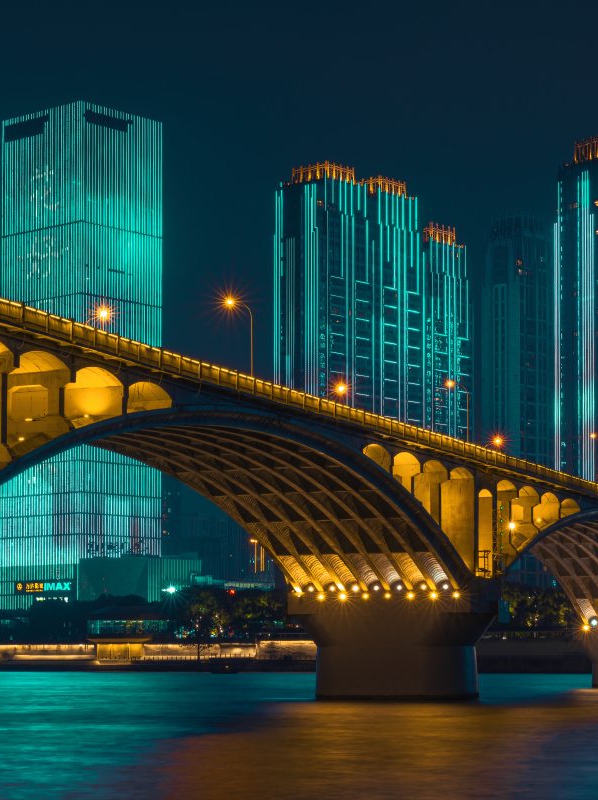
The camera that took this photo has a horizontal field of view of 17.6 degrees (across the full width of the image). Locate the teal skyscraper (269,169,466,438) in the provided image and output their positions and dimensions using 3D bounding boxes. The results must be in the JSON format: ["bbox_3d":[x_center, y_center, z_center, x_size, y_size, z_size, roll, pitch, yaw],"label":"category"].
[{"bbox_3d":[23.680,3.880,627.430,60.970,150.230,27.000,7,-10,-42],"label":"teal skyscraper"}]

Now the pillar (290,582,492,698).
[{"bbox_3d":[8.860,22.760,181.040,18.600,10.250,5.000,-4,-9,27],"label":"pillar"}]

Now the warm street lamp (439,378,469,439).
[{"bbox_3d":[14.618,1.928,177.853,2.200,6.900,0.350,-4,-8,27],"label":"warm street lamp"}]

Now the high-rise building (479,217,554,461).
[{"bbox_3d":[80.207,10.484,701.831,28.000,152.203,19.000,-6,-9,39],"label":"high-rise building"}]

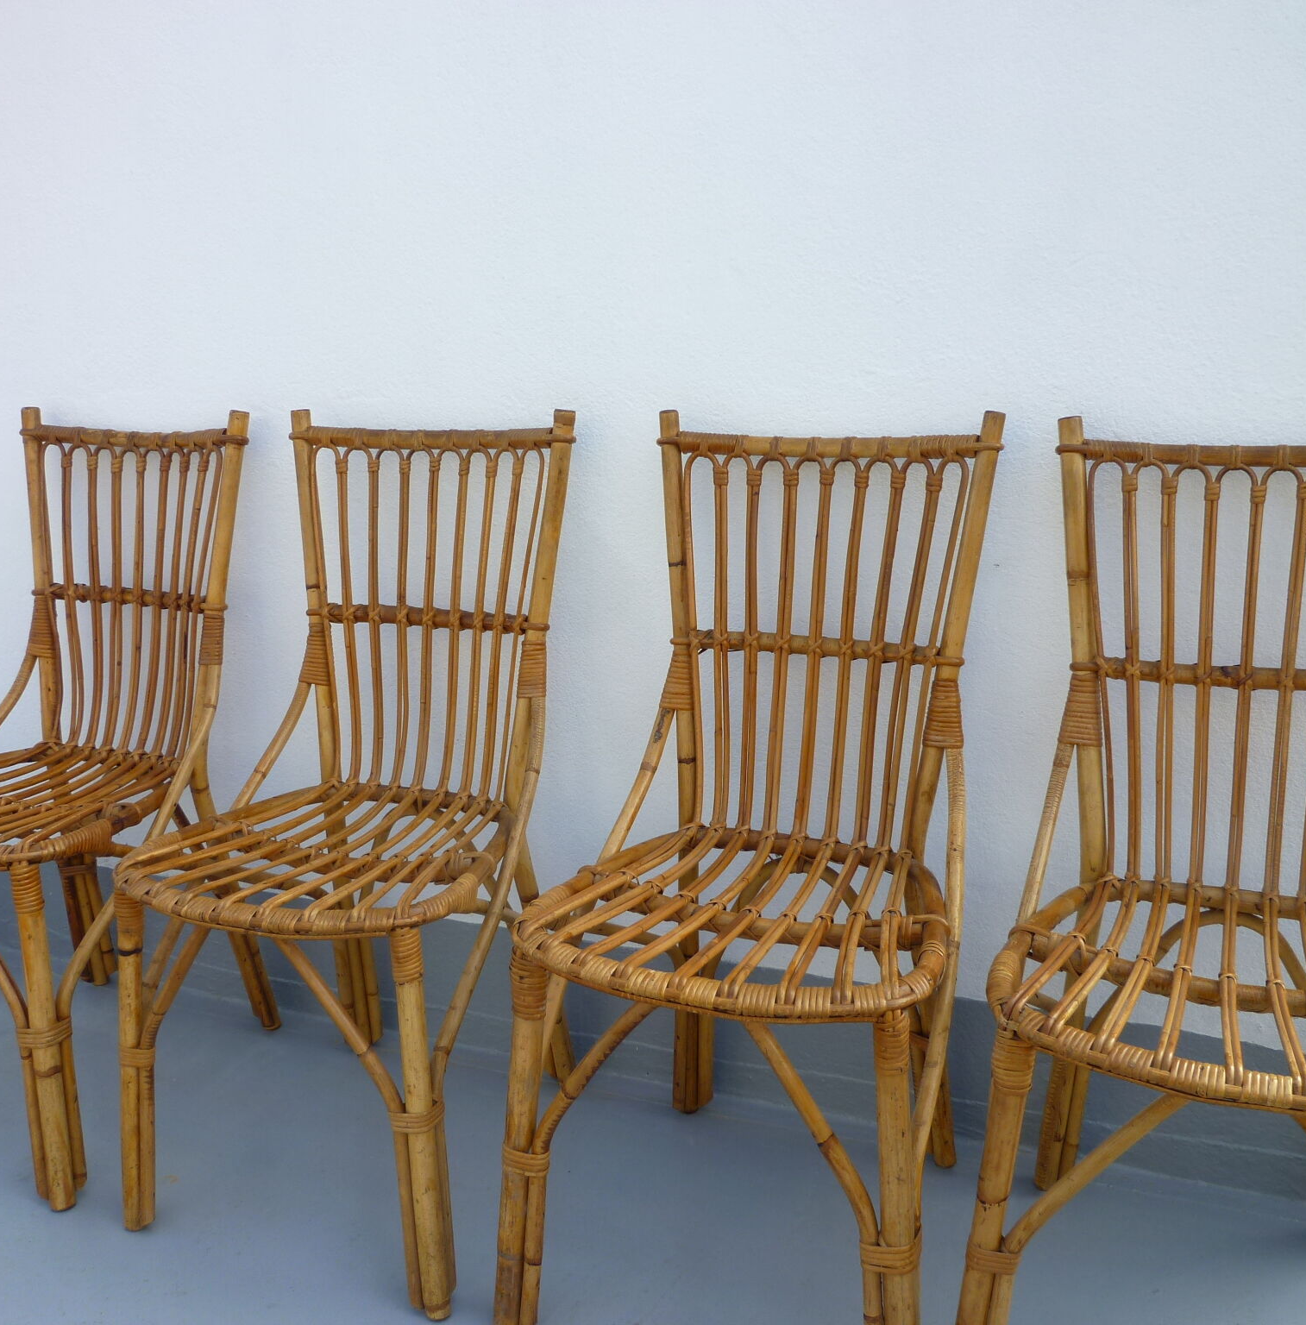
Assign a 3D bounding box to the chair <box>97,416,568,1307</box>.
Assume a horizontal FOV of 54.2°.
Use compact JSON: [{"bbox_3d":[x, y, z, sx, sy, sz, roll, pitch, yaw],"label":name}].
[{"bbox_3d":[-0.350,0.178,1.504,0.446,0.900,0.515,4,16,19],"label":"chair"}]

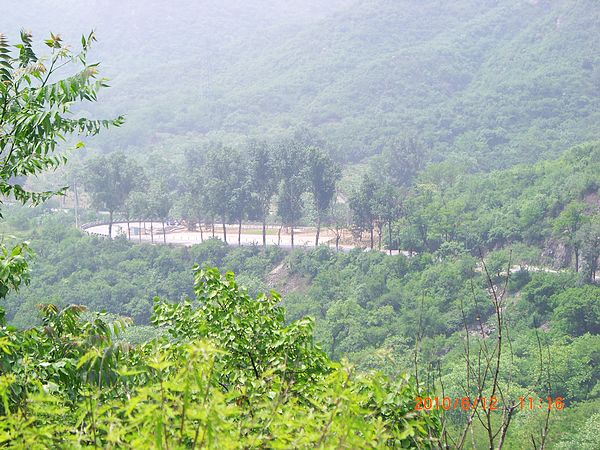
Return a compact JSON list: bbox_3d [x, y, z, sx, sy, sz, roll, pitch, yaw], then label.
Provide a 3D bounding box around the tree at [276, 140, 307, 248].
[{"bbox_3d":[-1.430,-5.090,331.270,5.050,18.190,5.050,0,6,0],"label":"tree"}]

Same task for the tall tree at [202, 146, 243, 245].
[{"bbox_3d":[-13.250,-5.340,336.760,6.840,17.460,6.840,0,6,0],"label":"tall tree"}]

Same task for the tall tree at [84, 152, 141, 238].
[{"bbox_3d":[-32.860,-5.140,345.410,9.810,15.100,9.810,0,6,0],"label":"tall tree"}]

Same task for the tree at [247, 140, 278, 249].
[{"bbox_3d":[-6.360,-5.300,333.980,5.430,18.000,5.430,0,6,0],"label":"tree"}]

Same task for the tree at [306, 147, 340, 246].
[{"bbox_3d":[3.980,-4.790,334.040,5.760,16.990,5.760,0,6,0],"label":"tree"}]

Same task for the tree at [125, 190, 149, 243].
[{"bbox_3d":[-28.180,-1.460,340.030,4.140,9.000,4.140,0,6,0],"label":"tree"}]

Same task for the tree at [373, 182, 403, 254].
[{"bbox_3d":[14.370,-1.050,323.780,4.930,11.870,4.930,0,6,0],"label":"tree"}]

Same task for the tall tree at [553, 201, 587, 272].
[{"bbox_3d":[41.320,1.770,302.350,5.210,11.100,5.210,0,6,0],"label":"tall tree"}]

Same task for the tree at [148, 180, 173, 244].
[{"bbox_3d":[-23.840,-2.120,337.130,4.100,10.980,4.100,0,6,0],"label":"tree"}]

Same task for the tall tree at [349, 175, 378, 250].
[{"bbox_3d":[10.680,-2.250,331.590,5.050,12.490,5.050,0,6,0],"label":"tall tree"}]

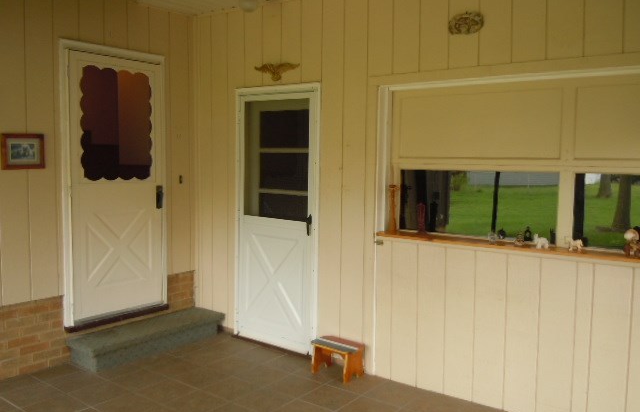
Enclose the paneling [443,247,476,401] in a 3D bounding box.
[{"bbox_3d":[0.931,0.785,3.695,0.203,1.002,0.025,4,5,36],"label":"paneling"}]

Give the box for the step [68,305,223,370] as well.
[{"bbox_3d":[-1.410,1.102,4.615,0.440,0.170,1.270,4,5,36],"label":"step"}]

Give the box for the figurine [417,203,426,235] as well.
[{"bbox_3d":[0.740,0.089,4.007,0.065,0.230,0.060,4,5,36],"label":"figurine"}]

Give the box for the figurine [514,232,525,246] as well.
[{"bbox_3d":[1.238,0.215,3.442,0.060,0.074,0.050,4,5,36],"label":"figurine"}]

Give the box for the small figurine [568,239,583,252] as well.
[{"bbox_3d":[1.547,0.240,3.341,0.077,0.075,0.035,5,6,44],"label":"small figurine"}]

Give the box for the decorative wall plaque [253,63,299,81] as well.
[{"bbox_3d":[-0.348,-1.077,4.453,0.475,0.140,0.040,4,5,36],"label":"decorative wall plaque"}]

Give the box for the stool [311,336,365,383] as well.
[{"bbox_3d":[0.129,1.134,4.114,0.360,0.225,0.230,4,5,36],"label":"stool"}]

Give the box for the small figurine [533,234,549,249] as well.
[{"bbox_3d":[1.339,0.214,3.357,0.080,0.090,0.040,4,5,36],"label":"small figurine"}]

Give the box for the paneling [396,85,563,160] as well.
[{"bbox_3d":[1.028,-0.529,3.686,1.090,0.425,0.030,4,5,36],"label":"paneling"}]

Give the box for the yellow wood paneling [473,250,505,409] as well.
[{"bbox_3d":[1.097,0.795,3.574,0.205,1.002,0.025,4,5,36],"label":"yellow wood paneling"}]

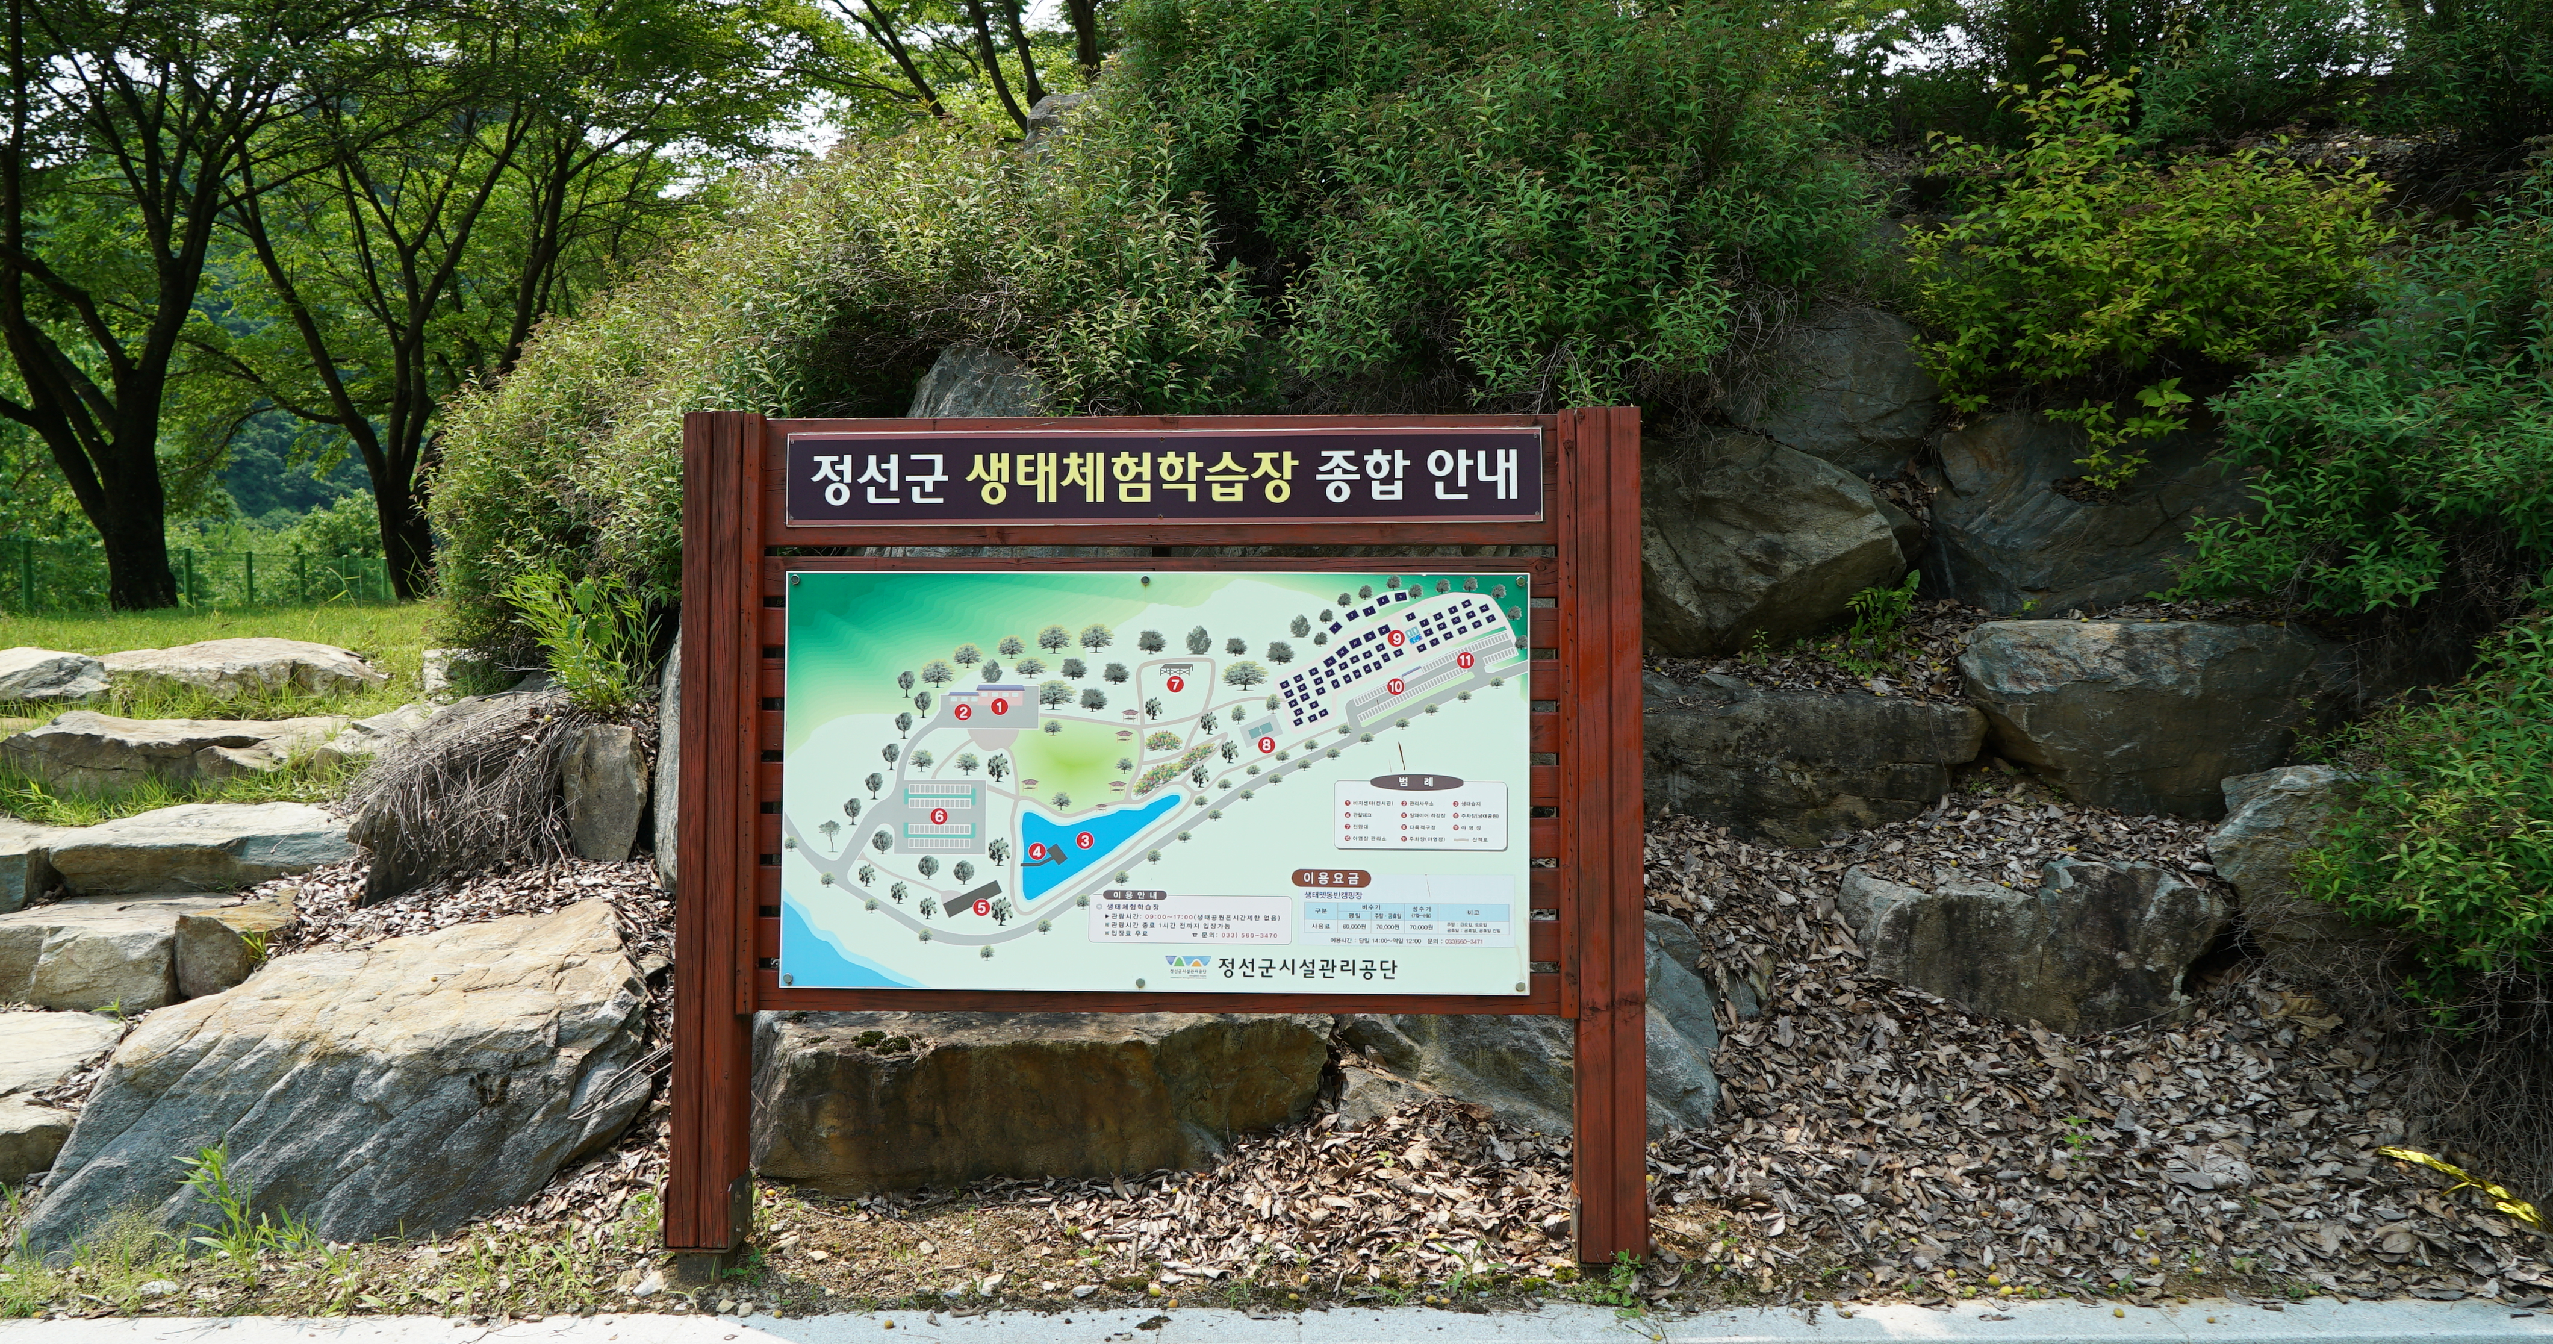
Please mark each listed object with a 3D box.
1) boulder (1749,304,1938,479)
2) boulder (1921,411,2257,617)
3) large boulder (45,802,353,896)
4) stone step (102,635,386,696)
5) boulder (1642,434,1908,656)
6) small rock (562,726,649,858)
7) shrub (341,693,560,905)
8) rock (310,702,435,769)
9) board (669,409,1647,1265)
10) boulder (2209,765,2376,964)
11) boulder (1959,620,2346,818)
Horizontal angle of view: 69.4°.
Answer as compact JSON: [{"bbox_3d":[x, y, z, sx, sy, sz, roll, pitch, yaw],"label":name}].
[{"bbox_3d":[2.002,-0.992,6.600,0.720,0.600,0.550,0,2,9],"label":"boulder"},{"bbox_3d":[2.774,-0.534,6.250,1.080,0.670,0.620,0,2,9],"label":"boulder"},{"bbox_3d":[-3.623,0.590,6.200,0.950,0.250,0.580,0,2,-11],"label":"large boulder"},{"bbox_3d":[-4.448,-0.017,7.950,1.100,0.230,0.600,0,2,-11],"label":"stone step"},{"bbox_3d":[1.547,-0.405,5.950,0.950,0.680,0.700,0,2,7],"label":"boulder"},{"bbox_3d":[-2.074,0.370,5.700,0.260,0.410,0.260,0,2,-11],"label":"small rock"},{"bbox_3d":[-2.638,0.396,5.900,0.640,0.640,0.580,-1,2,-14],"label":"shrub"},{"bbox_3d":[-3.458,0.246,7.100,0.480,0.250,0.450,0,2,-11],"label":"rock"},{"bbox_3d":[-0.266,0.351,4.170,2.157,1.873,0.160,0,-3,2],"label":"board"},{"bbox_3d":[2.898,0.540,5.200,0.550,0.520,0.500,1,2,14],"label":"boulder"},{"bbox_3d":[2.661,0.139,5.600,1.080,0.570,0.620,0,2,9],"label":"boulder"}]

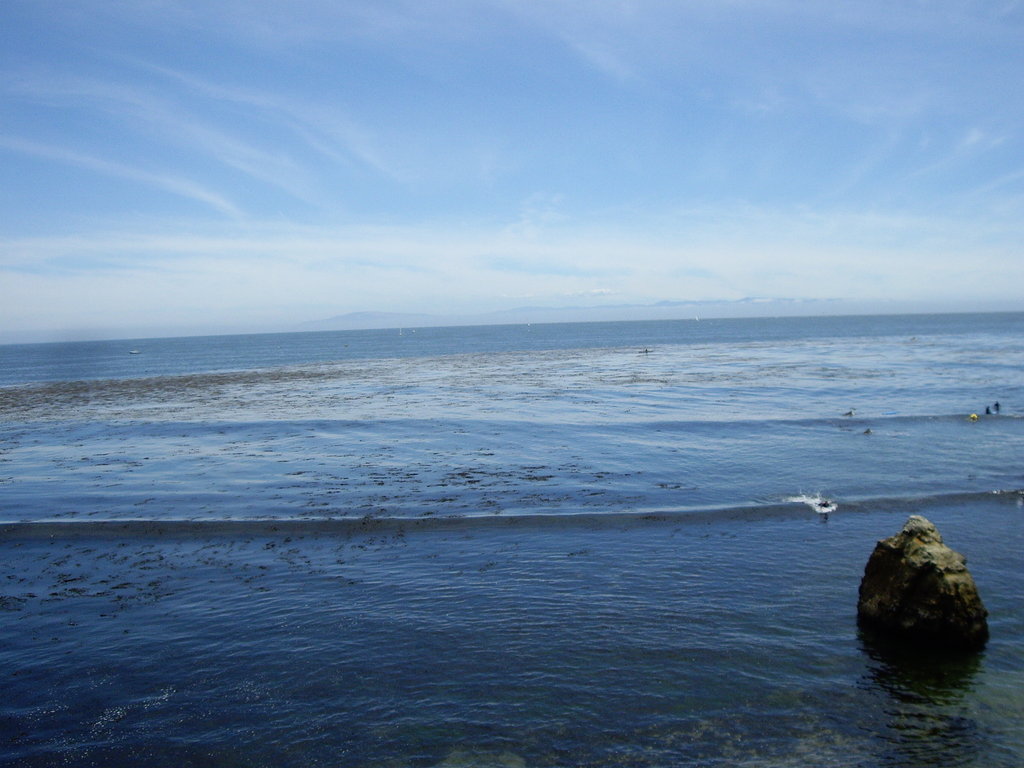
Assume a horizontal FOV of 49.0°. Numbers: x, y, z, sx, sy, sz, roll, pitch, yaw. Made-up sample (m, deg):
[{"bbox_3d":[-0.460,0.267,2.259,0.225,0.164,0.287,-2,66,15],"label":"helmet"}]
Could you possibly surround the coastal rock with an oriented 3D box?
[{"bbox_3d":[11.676,5.375,31.891,3.600,3.300,3.400,-1,3,20],"label":"coastal rock"}]

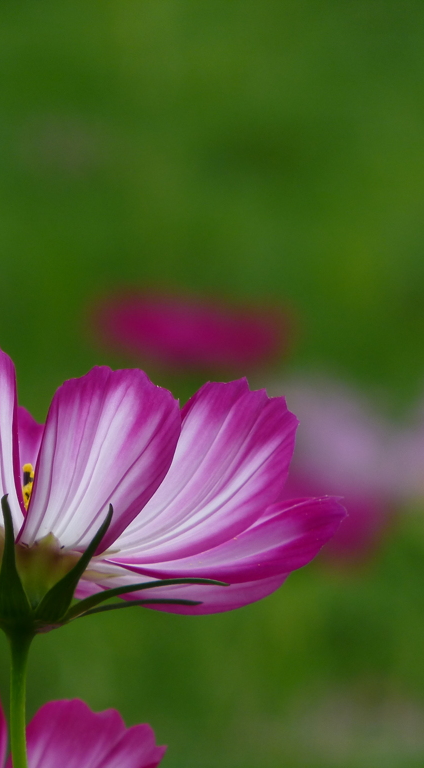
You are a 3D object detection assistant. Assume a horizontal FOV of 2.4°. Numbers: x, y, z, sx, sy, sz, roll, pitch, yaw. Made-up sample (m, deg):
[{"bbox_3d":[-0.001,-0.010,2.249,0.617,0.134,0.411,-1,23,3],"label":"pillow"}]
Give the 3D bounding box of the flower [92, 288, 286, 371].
[{"bbox_3d":[-0.008,-0.019,3.550,0.068,0.022,0.068,7,8,0],"label":"flower"}]

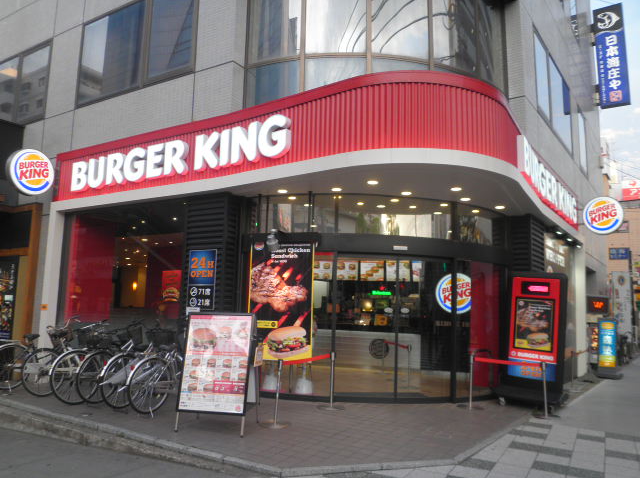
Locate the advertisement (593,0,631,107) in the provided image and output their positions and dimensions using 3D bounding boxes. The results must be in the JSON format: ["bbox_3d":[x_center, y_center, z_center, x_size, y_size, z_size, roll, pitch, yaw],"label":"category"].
[{"bbox_3d":[10.422,-6.480,17.159,0.920,3.850,0.220,-6,-11,37],"label":"advertisement"}]

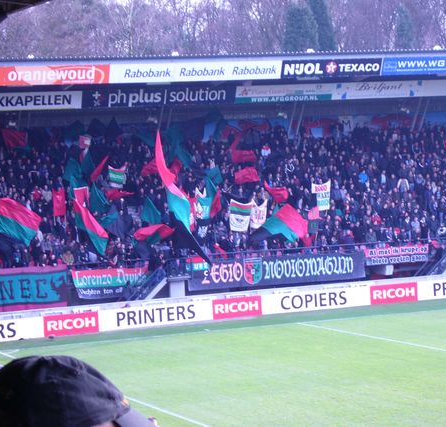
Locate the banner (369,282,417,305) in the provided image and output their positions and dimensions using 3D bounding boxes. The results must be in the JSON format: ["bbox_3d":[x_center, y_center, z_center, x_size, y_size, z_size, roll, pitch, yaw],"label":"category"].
[{"bbox_3d":[8.975,4.216,90.841,2.852,0.980,0.100,-4,2,-22],"label":"banner"}]

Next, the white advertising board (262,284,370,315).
[{"bbox_3d":[4.848,4.477,89.063,6.188,0.980,0.100,-4,2,-23],"label":"white advertising board"}]

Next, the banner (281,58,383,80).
[{"bbox_3d":[5.864,-7.852,93.440,6.174,1.000,0.100,-4,16,-26],"label":"banner"}]

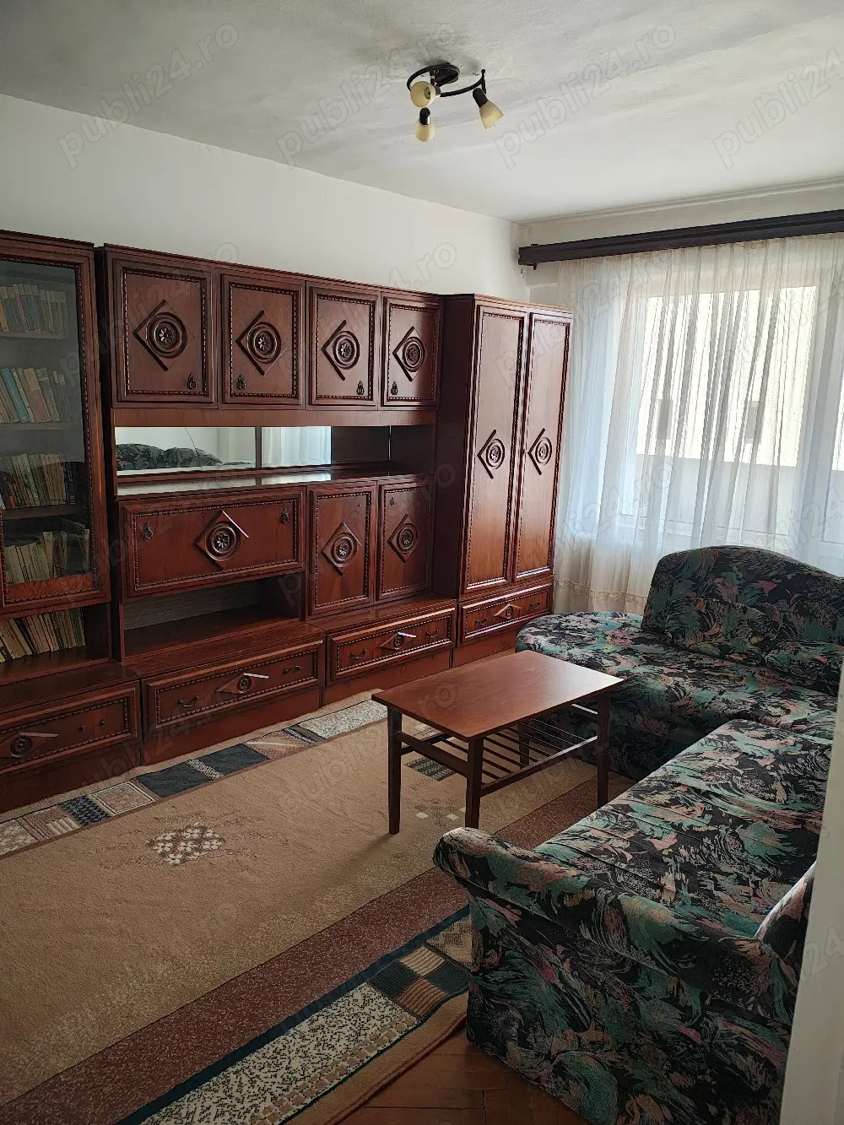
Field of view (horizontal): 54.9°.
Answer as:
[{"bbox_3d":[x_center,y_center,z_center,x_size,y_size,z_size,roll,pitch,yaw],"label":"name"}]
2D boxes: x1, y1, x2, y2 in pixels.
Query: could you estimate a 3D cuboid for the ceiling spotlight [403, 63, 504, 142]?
[{"bbox_3d":[0.109,-1.537,2.678,0.340,0.195,0.380,2,12,0],"label":"ceiling spotlight"}]

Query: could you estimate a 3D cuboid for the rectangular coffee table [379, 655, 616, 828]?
[{"bbox_3d":[0.280,0.698,2.933,0.826,0.524,0.449,-9,17,-43],"label":"rectangular coffee table"}]

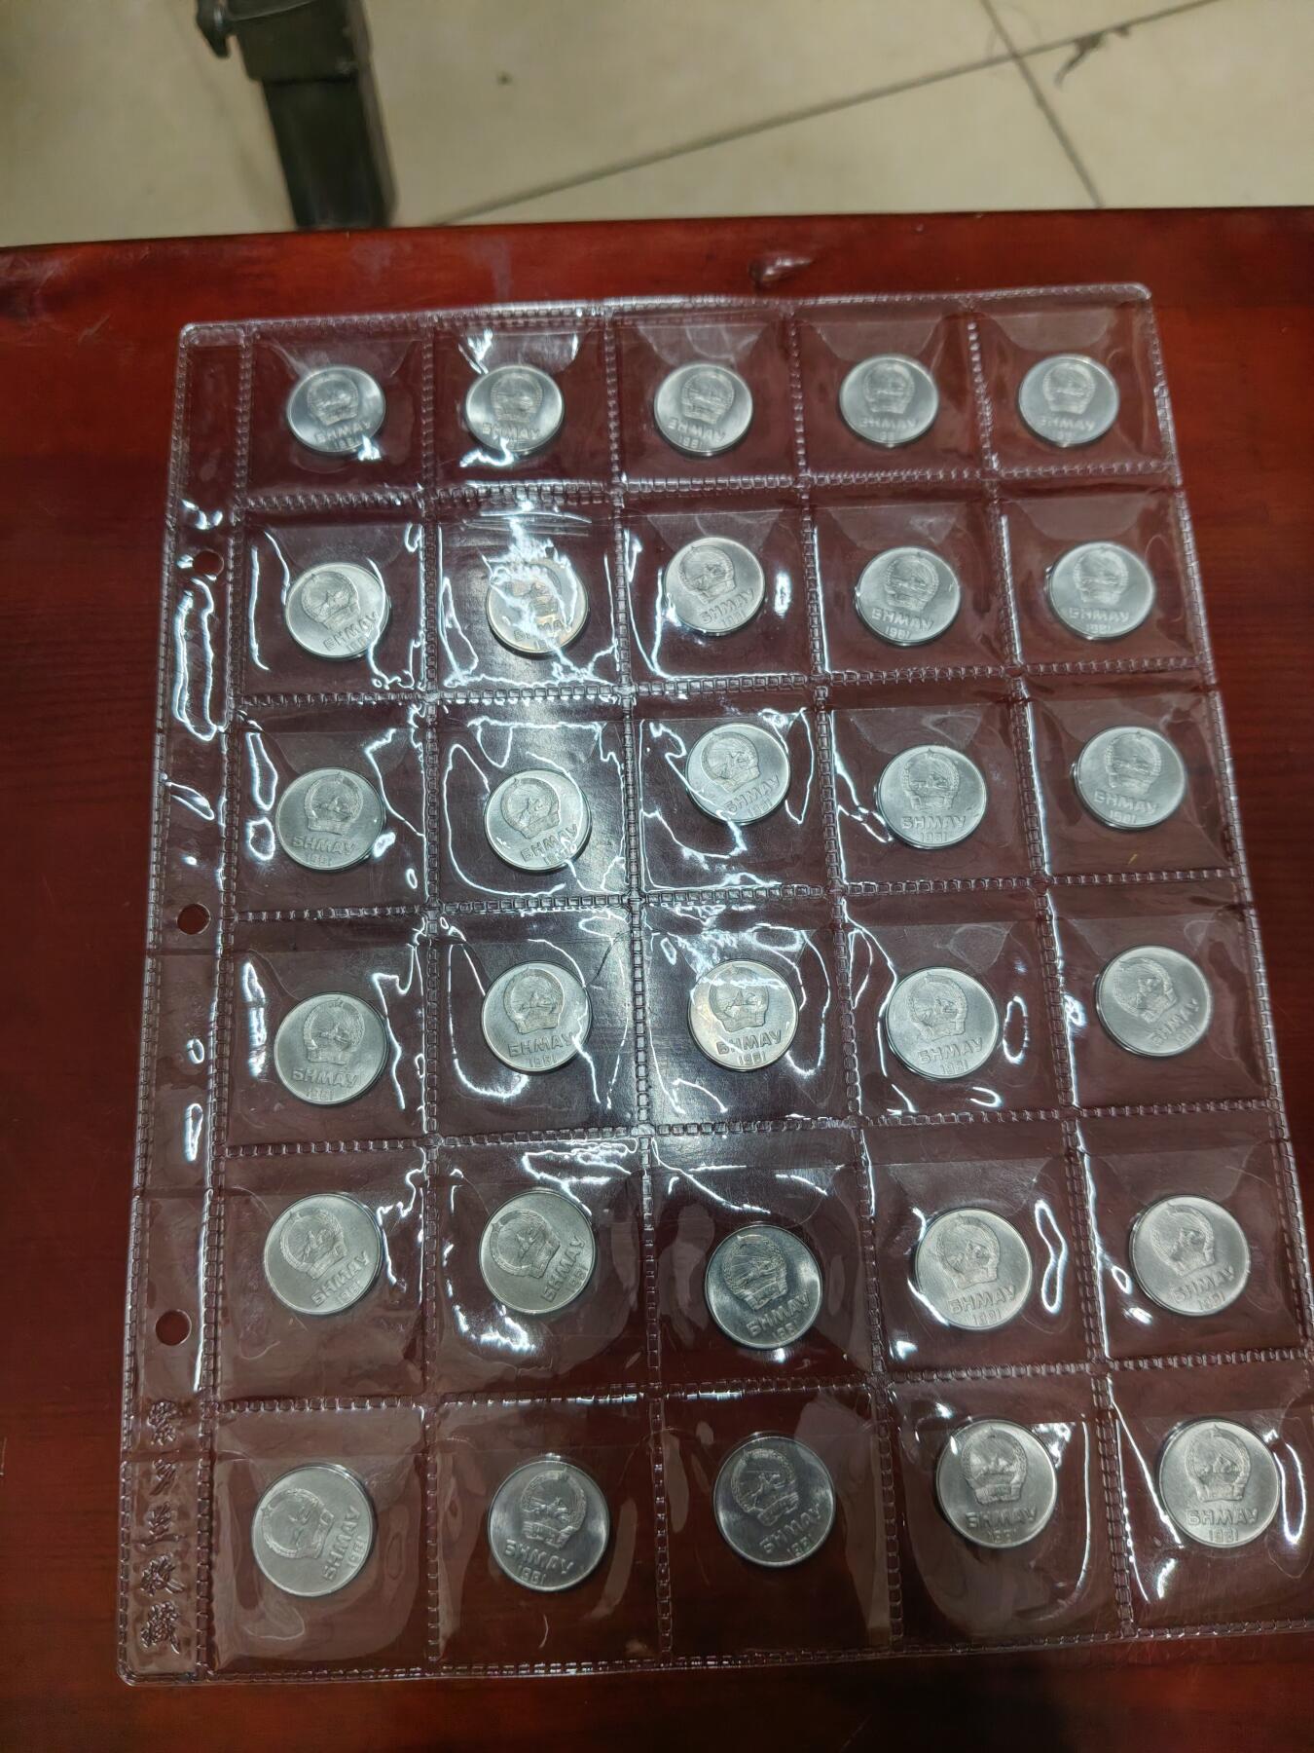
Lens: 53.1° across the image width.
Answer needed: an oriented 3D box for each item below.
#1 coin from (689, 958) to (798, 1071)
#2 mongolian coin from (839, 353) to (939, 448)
[{"bbox_3d":[0.015,0.025,0.234,0.020,0.002,0.020,-3,75,-1],"label":"coin"},{"bbox_3d":[0.046,-0.096,0.264,0.020,0.002,0.020,-3,76,0],"label":"mongolian coin"}]

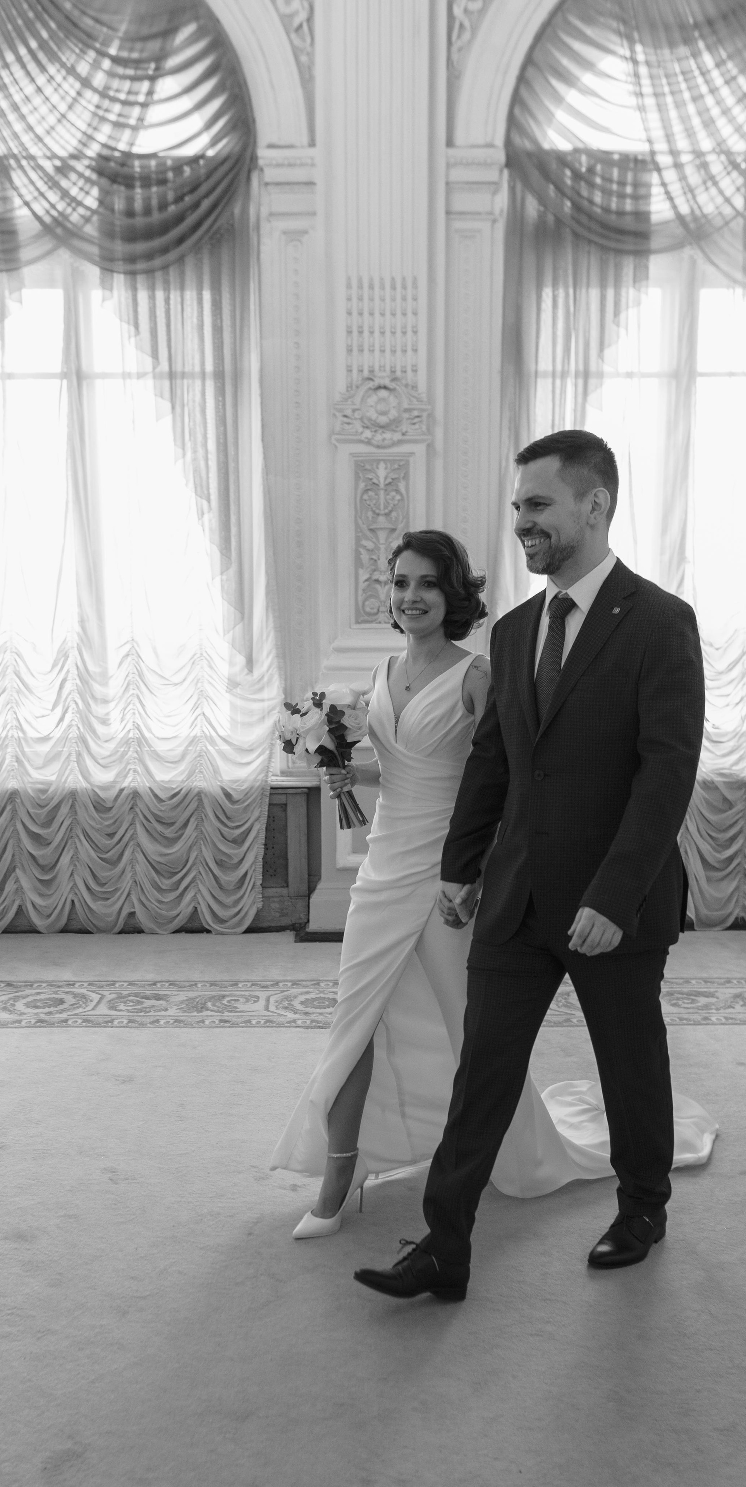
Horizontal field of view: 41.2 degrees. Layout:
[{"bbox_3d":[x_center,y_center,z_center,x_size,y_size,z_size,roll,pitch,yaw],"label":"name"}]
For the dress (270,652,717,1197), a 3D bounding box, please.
[{"bbox_3d":[0.418,0.459,2.581,1.270,1.400,0.580,-6,10,-36],"label":"dress"}]

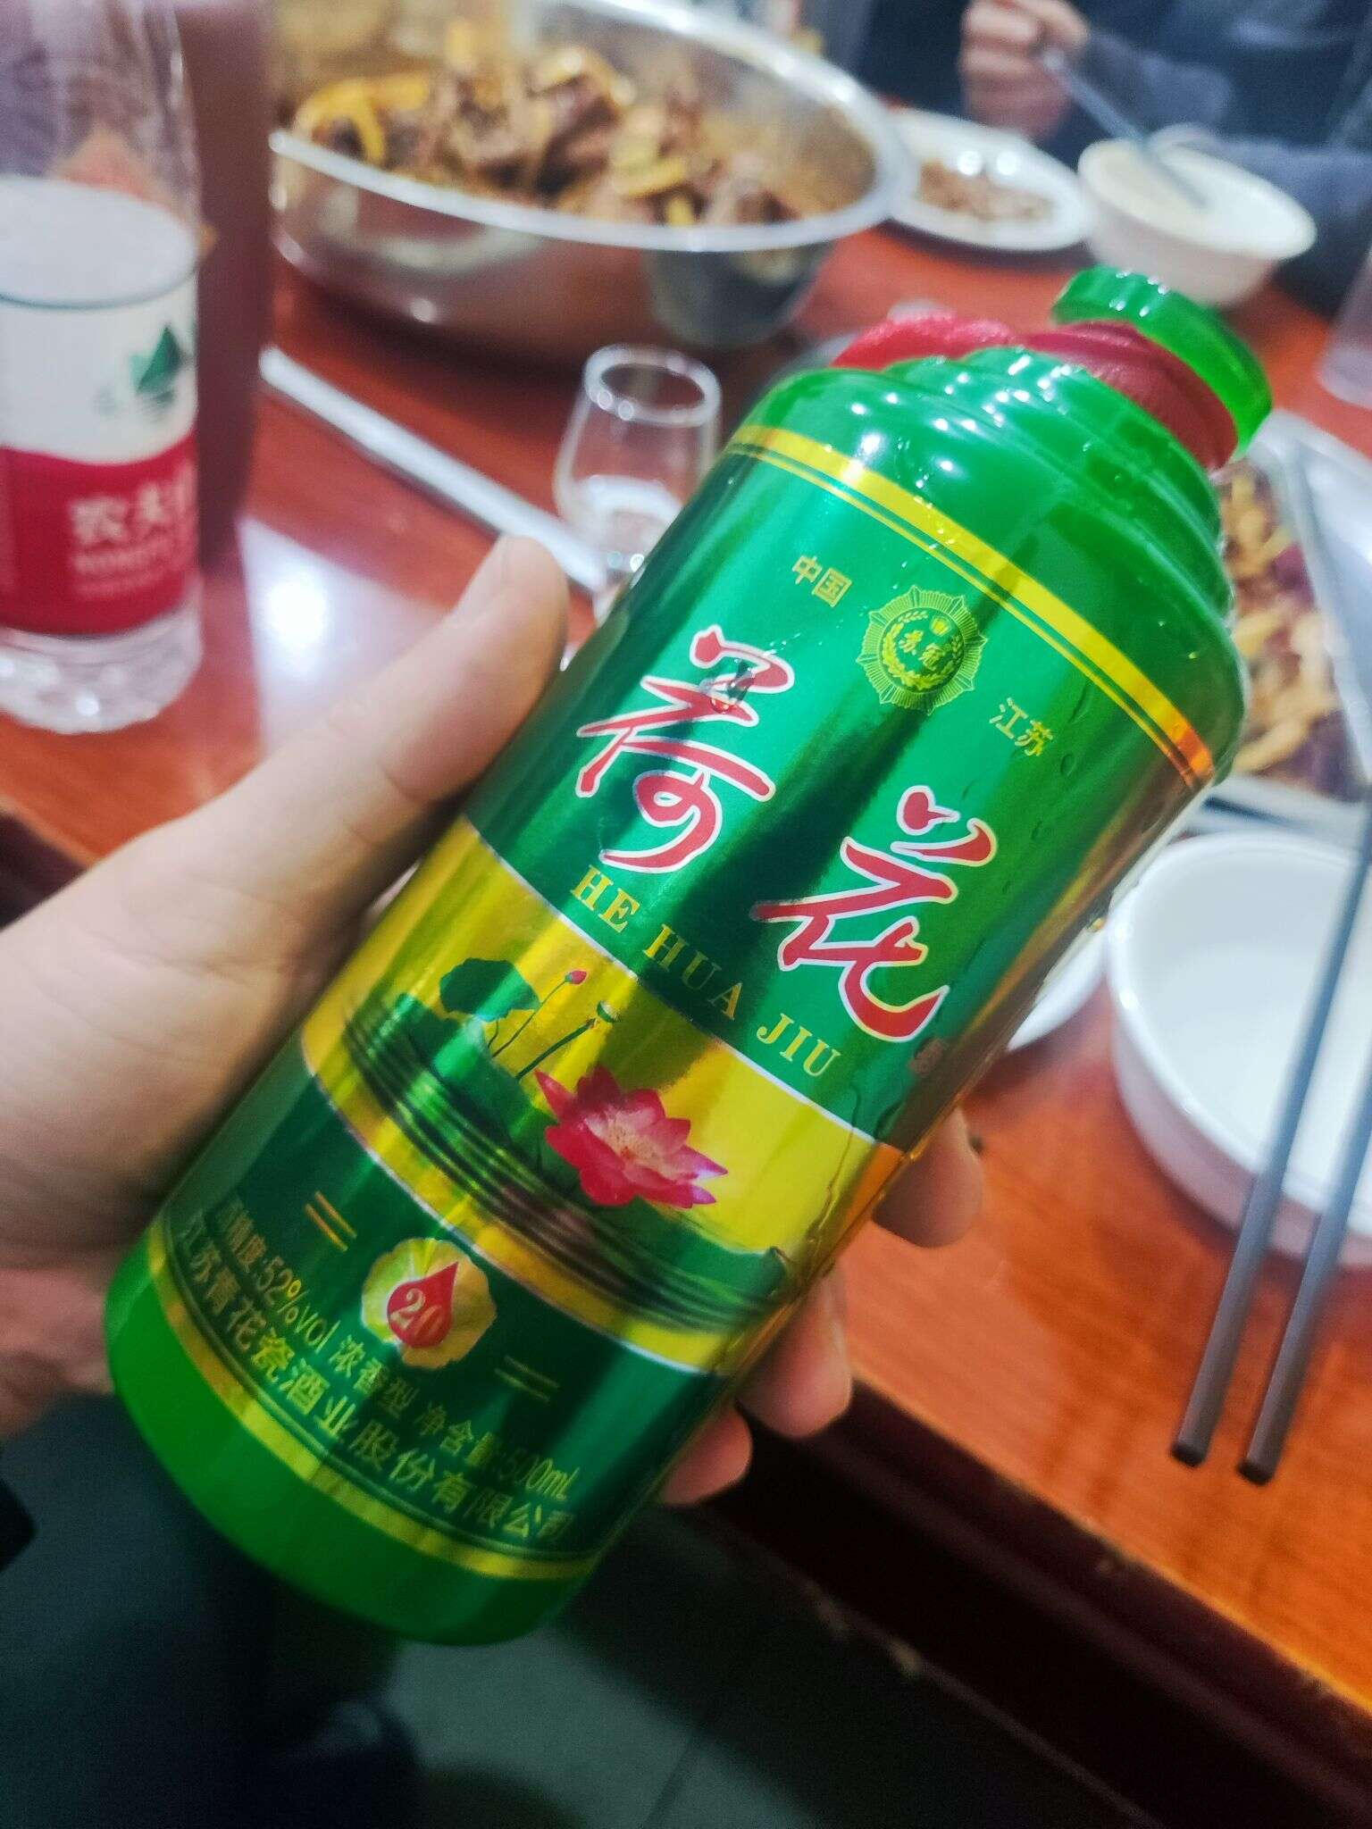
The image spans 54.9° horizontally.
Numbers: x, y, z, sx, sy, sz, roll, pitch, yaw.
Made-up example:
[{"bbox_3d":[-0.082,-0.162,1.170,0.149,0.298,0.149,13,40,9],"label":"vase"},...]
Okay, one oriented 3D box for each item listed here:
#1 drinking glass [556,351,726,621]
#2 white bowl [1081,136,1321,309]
[{"bbox_3d":[-0.017,-0.115,0.393,0.045,0.090,0.045,17,47,0],"label":"drinking glass"},{"bbox_3d":[0.256,-0.350,0.690,0.127,0.048,0.127,17,47,0],"label":"white bowl"}]

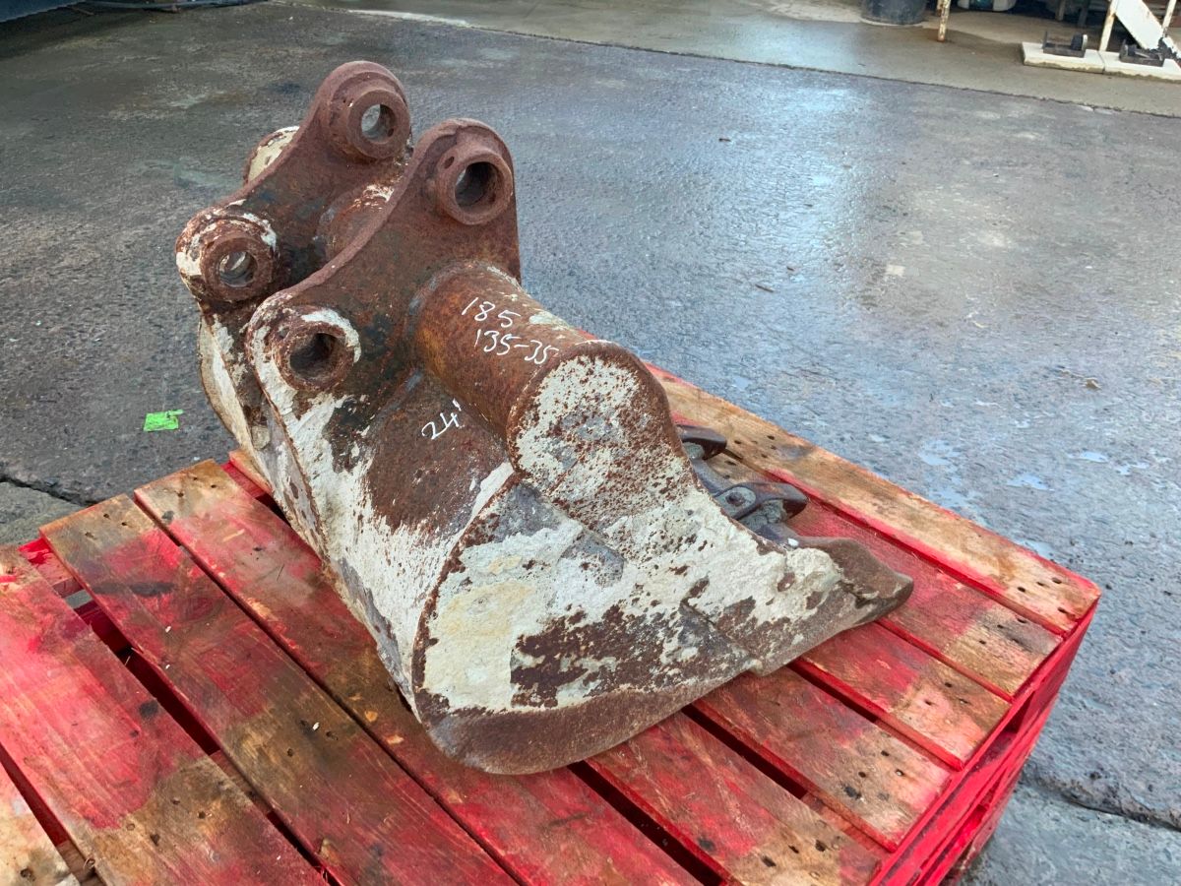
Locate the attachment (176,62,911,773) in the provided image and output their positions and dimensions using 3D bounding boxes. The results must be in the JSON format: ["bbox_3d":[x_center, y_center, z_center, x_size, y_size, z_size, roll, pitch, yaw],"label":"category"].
[{"bbox_3d":[-0.045,-0.102,1.083,0.690,0.597,0.605,-19,40,-30],"label":"attachment"}]

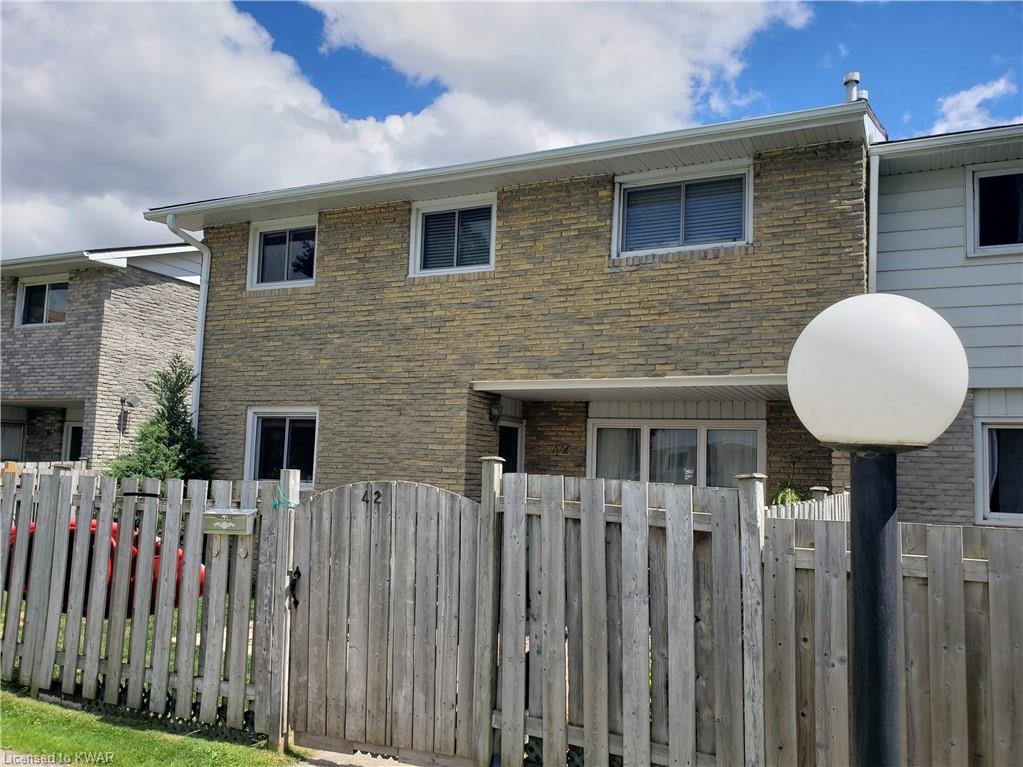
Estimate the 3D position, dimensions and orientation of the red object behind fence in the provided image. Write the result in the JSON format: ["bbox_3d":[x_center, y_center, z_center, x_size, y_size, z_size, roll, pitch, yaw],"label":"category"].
[{"bbox_3d":[-4.323,1.941,8.326,1.850,0.780,1.100,-1,-5,25],"label":"red object behind fence"}]

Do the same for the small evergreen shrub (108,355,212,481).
[{"bbox_3d":[-4.829,1.040,10.562,1.420,2.800,1.420,-1,-5,25],"label":"small evergreen shrub"}]

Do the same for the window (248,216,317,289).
[{"bbox_3d":[-3.217,-1.823,10.847,1.230,1.000,0.130,-1,-5,25],"label":"window"}]

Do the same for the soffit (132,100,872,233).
[{"bbox_3d":[-0.864,-2.461,9.403,9.500,0.170,0.660,-1,-5,25],"label":"soffit"}]

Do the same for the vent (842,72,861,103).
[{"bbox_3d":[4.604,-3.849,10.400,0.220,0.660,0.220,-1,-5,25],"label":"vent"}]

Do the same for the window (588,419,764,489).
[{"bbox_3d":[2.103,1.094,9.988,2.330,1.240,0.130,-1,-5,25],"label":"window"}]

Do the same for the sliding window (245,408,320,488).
[{"bbox_3d":[-3.139,0.900,10.553,1.220,1.110,0.130,-1,-5,25],"label":"sliding window"}]

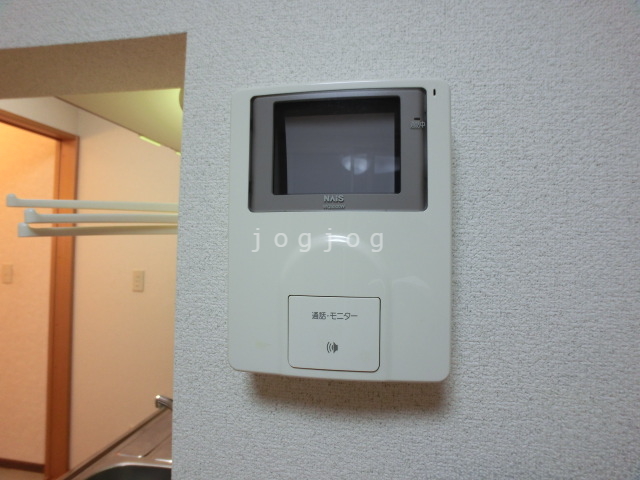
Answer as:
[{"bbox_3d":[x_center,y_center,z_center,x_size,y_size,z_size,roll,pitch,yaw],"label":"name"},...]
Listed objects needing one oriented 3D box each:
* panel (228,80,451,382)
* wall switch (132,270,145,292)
[{"bbox_3d":[0.013,-0.007,0.298,0.164,0.218,0.045,0,-1,10],"label":"panel"},{"bbox_3d":[-1.022,0.235,2.190,0.070,0.120,0.012,1,-1,10],"label":"wall switch"}]

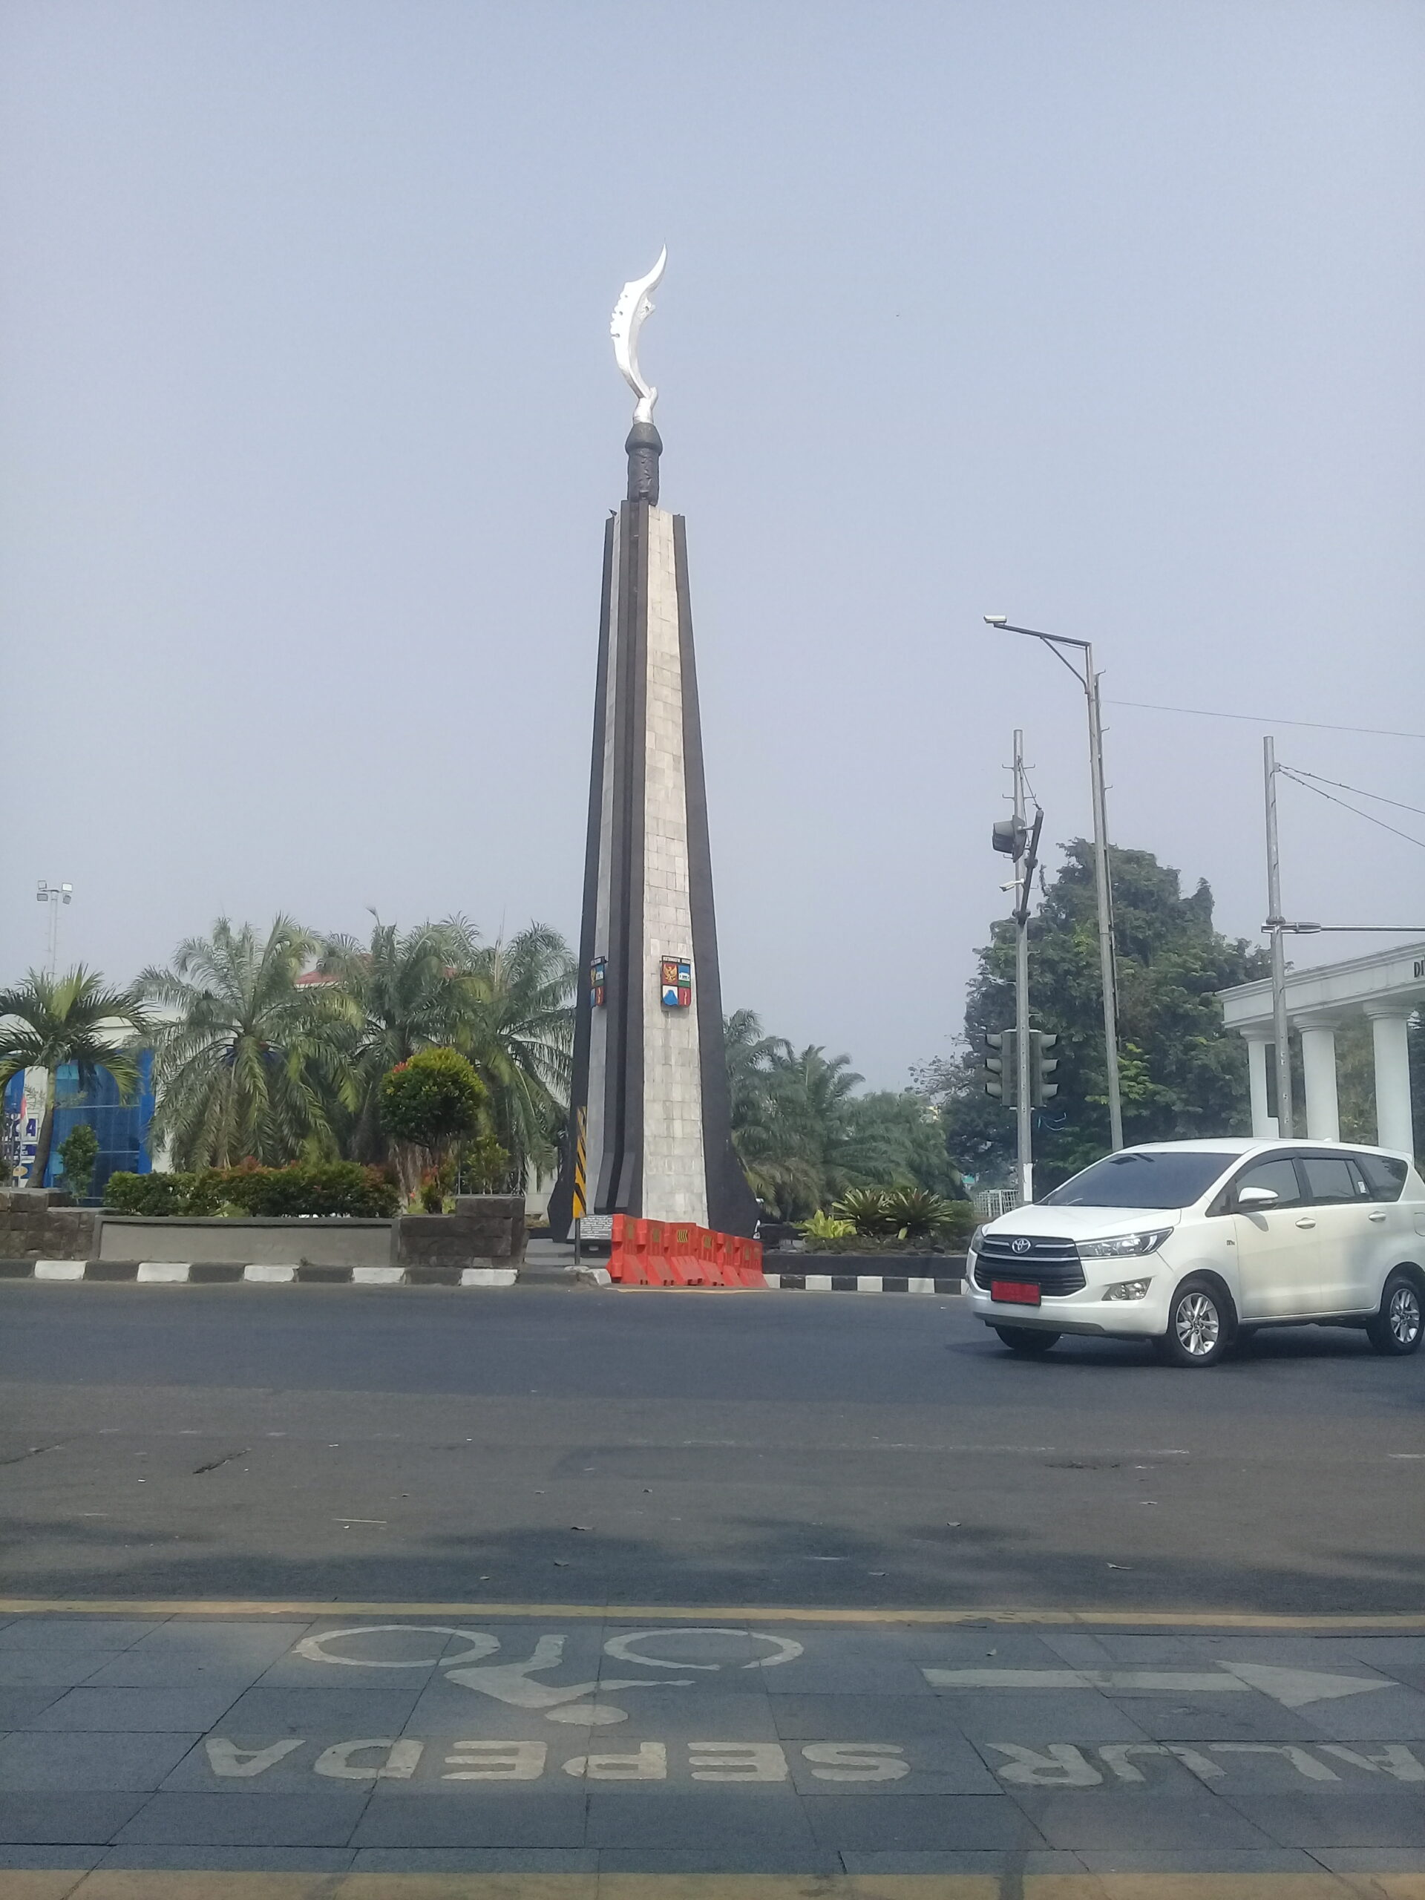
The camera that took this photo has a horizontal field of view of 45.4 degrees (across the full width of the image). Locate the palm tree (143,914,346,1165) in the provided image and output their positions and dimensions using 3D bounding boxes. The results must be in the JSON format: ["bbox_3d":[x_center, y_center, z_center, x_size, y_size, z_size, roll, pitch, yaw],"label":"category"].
[{"bbox_3d":[-12.391,3.154,44.974,5.400,8.002,5.400,2,-8,-15],"label":"palm tree"}]

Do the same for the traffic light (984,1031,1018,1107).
[{"bbox_3d":[4.375,1.788,25.782,0.450,1.130,0.360,-3,-8,23],"label":"traffic light"}]

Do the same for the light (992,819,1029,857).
[{"bbox_3d":[3.655,-1.373,20.847,0.420,0.500,1.100,-2,-8,15],"label":"light"}]

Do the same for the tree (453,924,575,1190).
[{"bbox_3d":[-5.398,3.220,44.962,4.700,7.813,4.700,1,-7,-7],"label":"tree"}]

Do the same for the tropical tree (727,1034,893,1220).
[{"bbox_3d":[3.411,6.109,58.700,5.900,6.341,5.900,-1,-7,3],"label":"tropical tree"}]

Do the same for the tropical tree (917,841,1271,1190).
[{"bbox_3d":[13.524,2.918,60.117,12.200,13.555,12.200,-2,-8,13],"label":"tropical tree"}]

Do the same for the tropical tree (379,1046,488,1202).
[{"bbox_3d":[-4.470,2.801,27.168,1.750,2.500,1.750,1,-7,-9],"label":"tropical tree"}]

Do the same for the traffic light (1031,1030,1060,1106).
[{"bbox_3d":[5.038,1.788,25.781,0.450,1.130,0.360,1,-7,-6],"label":"traffic light"}]

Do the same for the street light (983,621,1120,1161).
[{"bbox_3d":[5.322,-0.039,26.472,2.050,10.438,0.400,2,-8,-16],"label":"street light"}]

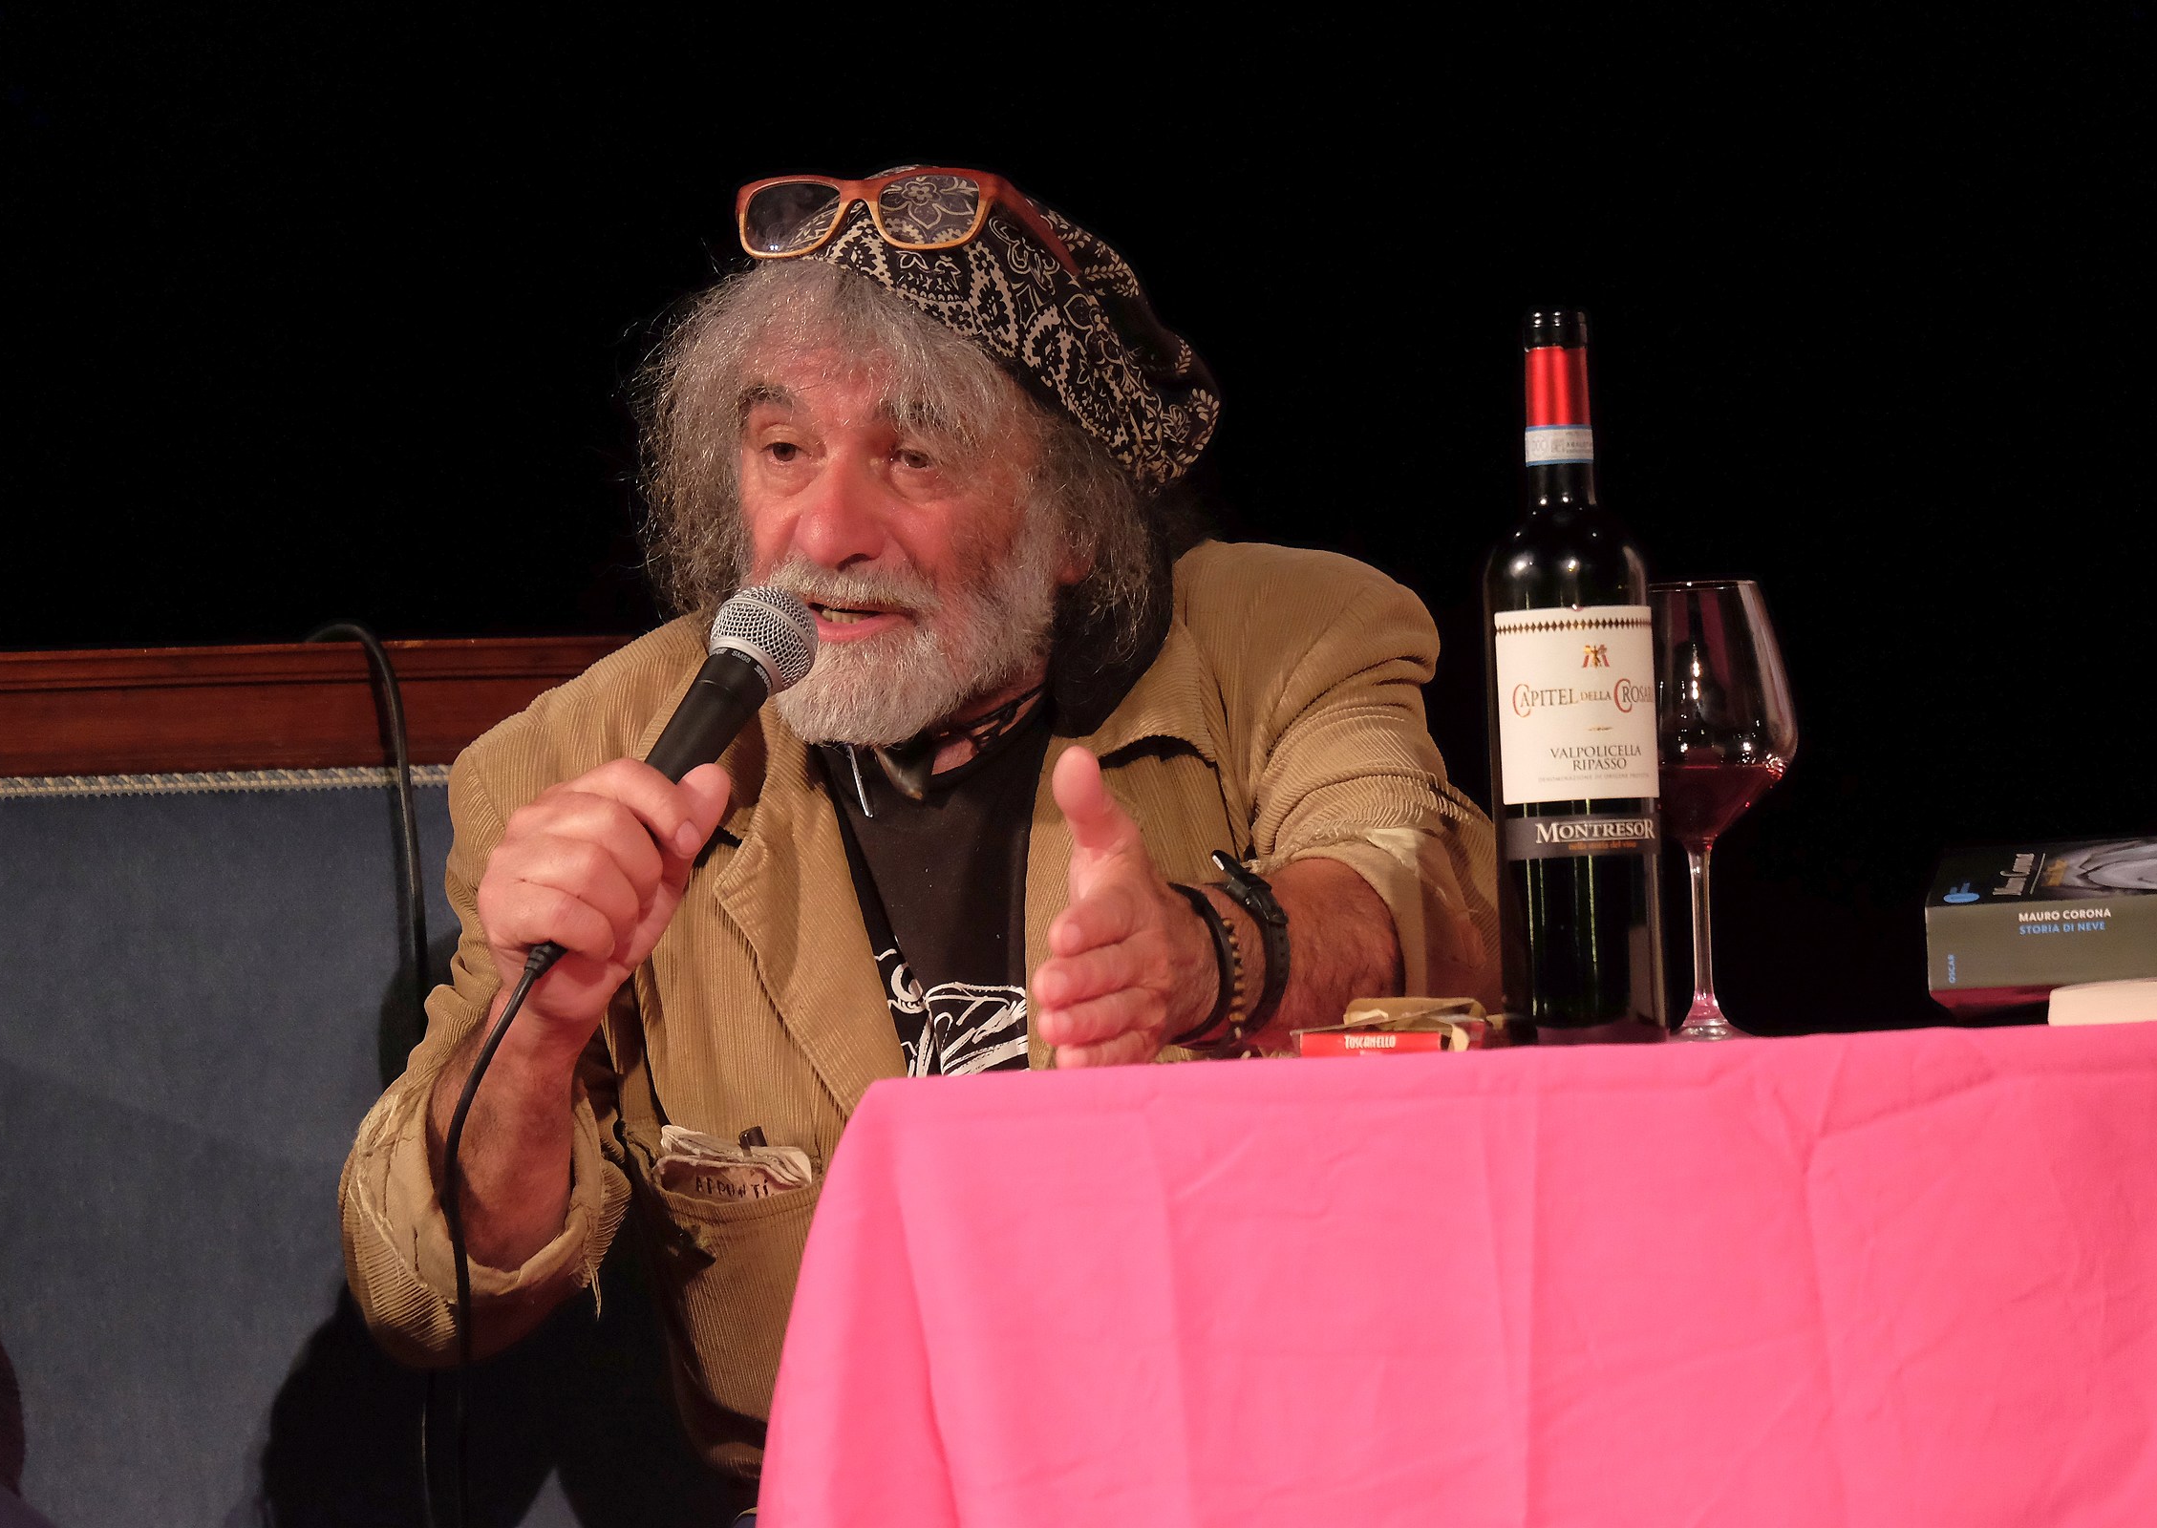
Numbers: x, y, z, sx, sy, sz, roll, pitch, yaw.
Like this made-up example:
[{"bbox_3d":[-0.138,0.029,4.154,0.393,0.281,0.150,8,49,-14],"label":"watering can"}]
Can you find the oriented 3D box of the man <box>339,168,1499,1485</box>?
[{"bbox_3d":[-0.063,0.316,8.930,0.560,1.190,0.760,-2,-1,7],"label":"man"}]

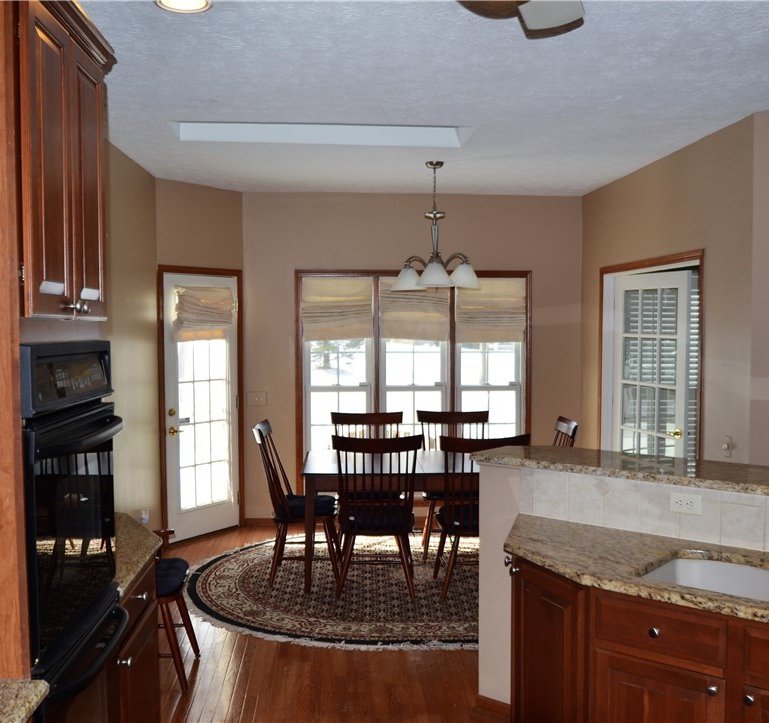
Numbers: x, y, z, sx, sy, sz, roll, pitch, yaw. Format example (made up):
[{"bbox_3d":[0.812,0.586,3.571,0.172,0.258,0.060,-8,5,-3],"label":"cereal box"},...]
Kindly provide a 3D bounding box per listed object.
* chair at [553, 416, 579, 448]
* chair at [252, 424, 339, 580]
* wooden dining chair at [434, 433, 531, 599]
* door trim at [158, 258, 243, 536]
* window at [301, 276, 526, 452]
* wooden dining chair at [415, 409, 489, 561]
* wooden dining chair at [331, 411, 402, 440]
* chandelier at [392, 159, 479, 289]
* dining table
[{"bbox_3d":[1.012,0.907,5.562,0.580,1.010,0.540,0,3,-1],"label":"chair"},{"bbox_3d":[-0.587,0.920,5.427,0.580,1.010,0.540,0,3,1],"label":"chair"},{"bbox_3d":[0.595,0.933,5.046,0.550,1.010,0.570,0,3,-4],"label":"wooden dining chair"},{"bbox_3d":[-1.409,0.330,6.355,0.090,2.110,0.820,2,3,39],"label":"door trim"},{"bbox_3d":[0.259,0.237,6.774,1.970,1.970,0.120,0,3,-5],"label":"window"},{"bbox_3d":[0.538,0.888,6.013,0.550,1.010,0.570,0,3,0],"label":"wooden dining chair"},{"bbox_3d":[-0.120,0.894,5.958,0.550,1.010,0.570,0,3,0],"label":"wooden dining chair"},{"bbox_3d":[0.347,-0.899,5.434,0.590,0.850,0.580,0,3,-5],"label":"chandelier"},{"bbox_3d":[0.236,1.046,5.503,1.540,0.745,0.890,0,3,-2],"label":"dining table"}]

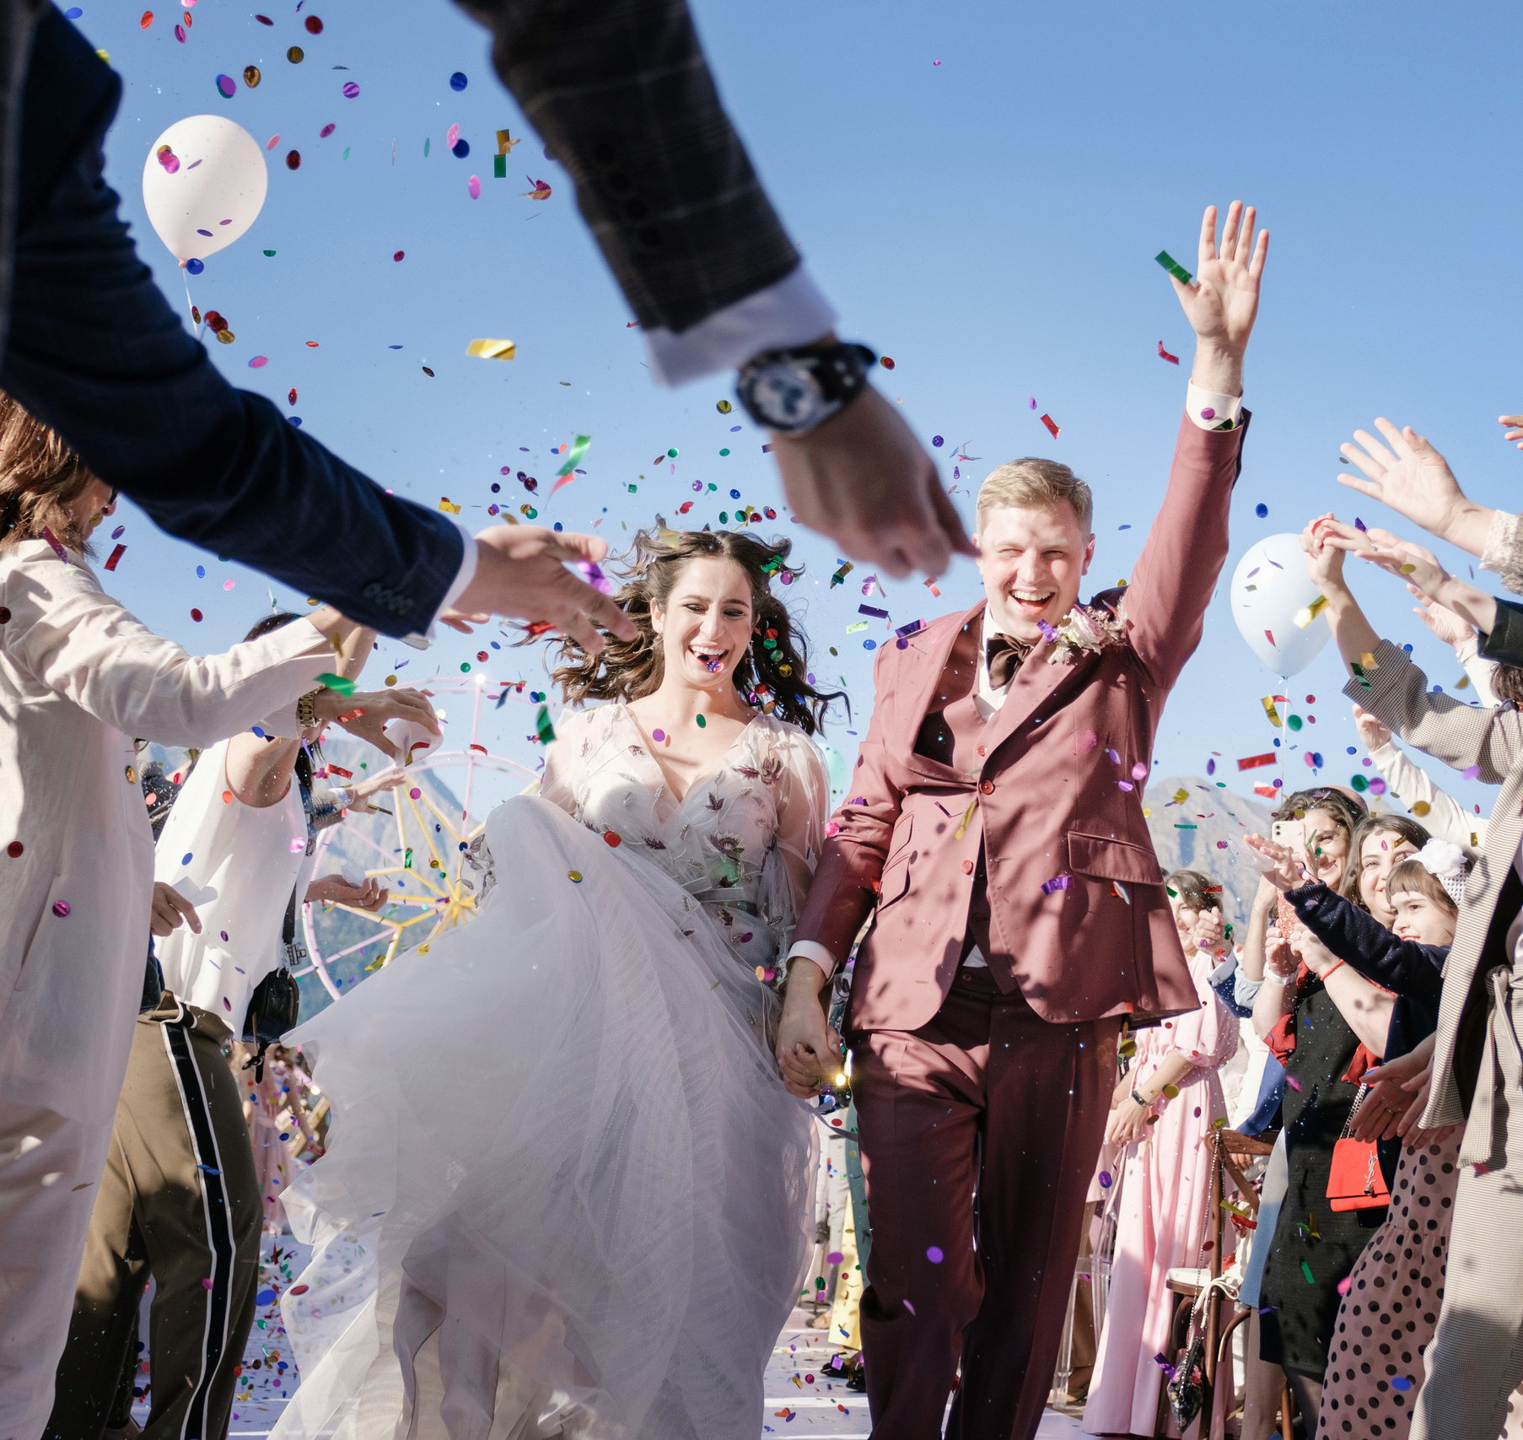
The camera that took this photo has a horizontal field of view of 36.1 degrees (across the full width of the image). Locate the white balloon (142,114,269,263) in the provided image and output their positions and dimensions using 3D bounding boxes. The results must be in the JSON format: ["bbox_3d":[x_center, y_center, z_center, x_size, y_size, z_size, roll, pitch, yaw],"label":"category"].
[{"bbox_3d":[-1.117,-1.067,4.700,0.250,0.300,0.250,10,-9,0],"label":"white balloon"}]

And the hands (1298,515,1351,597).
[{"bbox_3d":[0.843,-0.251,3.500,0.075,0.120,0.085,-10,-9,21],"label":"hands"}]

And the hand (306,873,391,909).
[{"bbox_3d":[-0.742,0.307,4.200,0.155,0.060,0.080,2,-9,-15],"label":"hand"}]

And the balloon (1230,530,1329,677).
[{"bbox_3d":[1.371,-0.301,6.150,0.270,0.383,0.270,0,-10,0],"label":"balloon"}]

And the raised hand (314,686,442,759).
[{"bbox_3d":[-0.472,0.003,2.880,0.150,0.085,0.085,3,-9,-18],"label":"raised hand"}]

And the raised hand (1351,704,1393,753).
[{"bbox_3d":[1.337,0.017,5.100,0.085,0.125,0.080,-20,8,39],"label":"raised hand"}]

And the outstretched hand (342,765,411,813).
[{"bbox_3d":[-0.989,0.179,6.000,0.170,0.090,0.085,-13,-14,21],"label":"outstretched hand"}]

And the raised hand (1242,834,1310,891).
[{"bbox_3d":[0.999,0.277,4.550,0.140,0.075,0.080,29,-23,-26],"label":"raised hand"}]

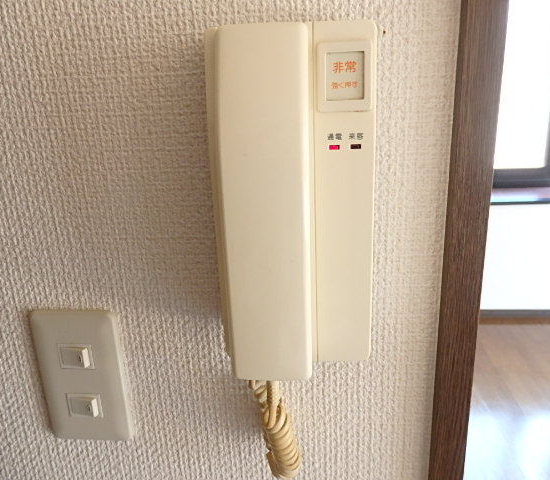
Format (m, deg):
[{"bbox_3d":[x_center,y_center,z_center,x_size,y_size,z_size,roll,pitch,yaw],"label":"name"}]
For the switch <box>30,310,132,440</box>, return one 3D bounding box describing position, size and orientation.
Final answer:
[{"bbox_3d":[-0.158,0.115,0.374,0.070,0.120,0.011,-1,16,4],"label":"switch"}]

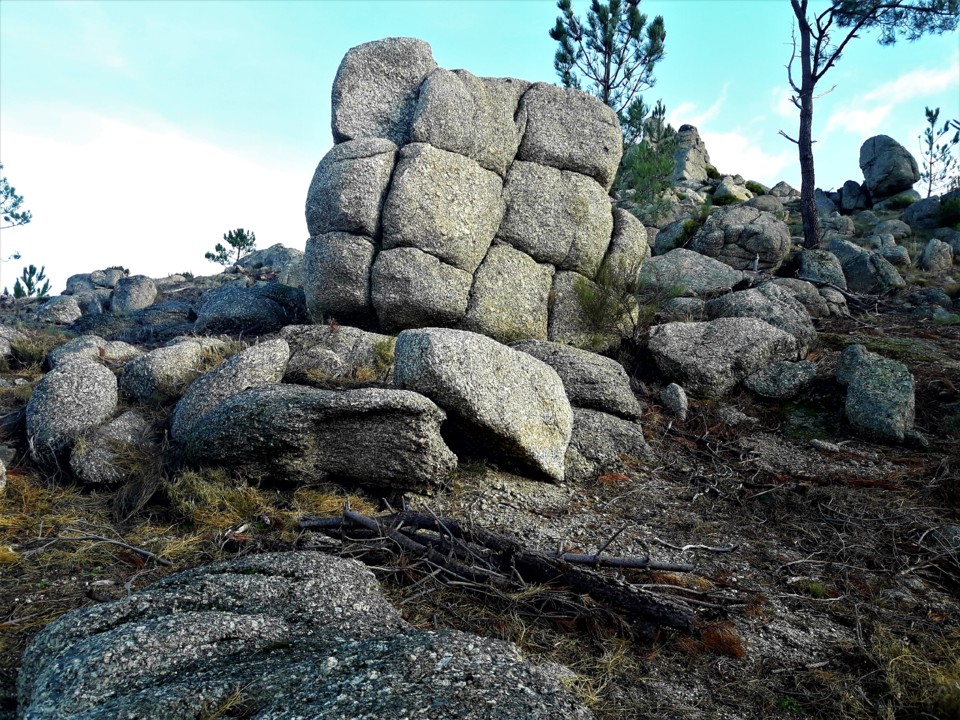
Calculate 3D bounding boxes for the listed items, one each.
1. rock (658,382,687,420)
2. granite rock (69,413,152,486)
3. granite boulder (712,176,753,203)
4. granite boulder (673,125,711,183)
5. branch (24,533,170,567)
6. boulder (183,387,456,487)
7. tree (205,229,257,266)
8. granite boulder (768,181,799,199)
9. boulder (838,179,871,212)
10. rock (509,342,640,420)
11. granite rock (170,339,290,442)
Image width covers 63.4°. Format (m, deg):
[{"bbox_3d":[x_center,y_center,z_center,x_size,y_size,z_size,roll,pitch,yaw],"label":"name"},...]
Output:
[{"bbox_3d":[1.799,0.385,7.200,0.253,0.359,0.190,-1,-3,14],"label":"rock"},{"bbox_3d":[-3.360,0.799,7.100,0.694,0.654,0.590,2,-4,-25],"label":"granite rock"},{"bbox_3d":[9.430,-6.330,29.000,1.421,1.014,1.137,-1,-4,18],"label":"granite boulder"},{"bbox_3d":[9.806,-9.574,36.000,1.700,2.608,1.445,-1,-4,15],"label":"granite boulder"},{"bbox_3d":[-1.975,0.981,4.020,0.860,0.120,0.160,-1,-3,18],"label":"branch"},{"bbox_3d":[-1.109,0.532,5.400,1.760,0.660,0.850,0,-3,5],"label":"boulder"},{"bbox_3d":[-8.997,-4.021,28.000,1.732,1.539,1.472,1,-3,-18],"label":"tree"},{"bbox_3d":[11.354,-6.349,29.000,1.046,0.757,0.837,-1,-3,22],"label":"granite boulder"},{"bbox_3d":[10.610,-4.632,22.000,0.900,0.950,0.800,-1,-3,26],"label":"boulder"},{"bbox_3d":[0.761,0.173,6.250,1.000,0.620,0.800,0,-3,0],"label":"rock"},{"bbox_3d":[-1.872,0.260,5.850,0.860,0.800,0.650,0,-3,-5],"label":"granite rock"}]

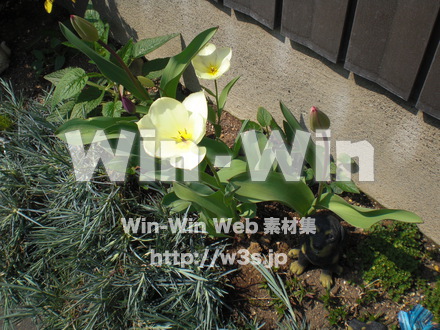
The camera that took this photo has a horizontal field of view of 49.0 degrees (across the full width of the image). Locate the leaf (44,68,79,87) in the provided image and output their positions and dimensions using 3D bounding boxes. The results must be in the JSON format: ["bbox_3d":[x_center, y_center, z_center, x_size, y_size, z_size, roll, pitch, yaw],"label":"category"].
[{"bbox_3d":[-0.373,-0.210,1.140,0.076,0.018,0.046,-8,78,-15],"label":"leaf"}]

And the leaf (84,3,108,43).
[{"bbox_3d":[-0.305,-0.353,1.200,0.048,0.099,0.025,-18,24,-9],"label":"leaf"}]

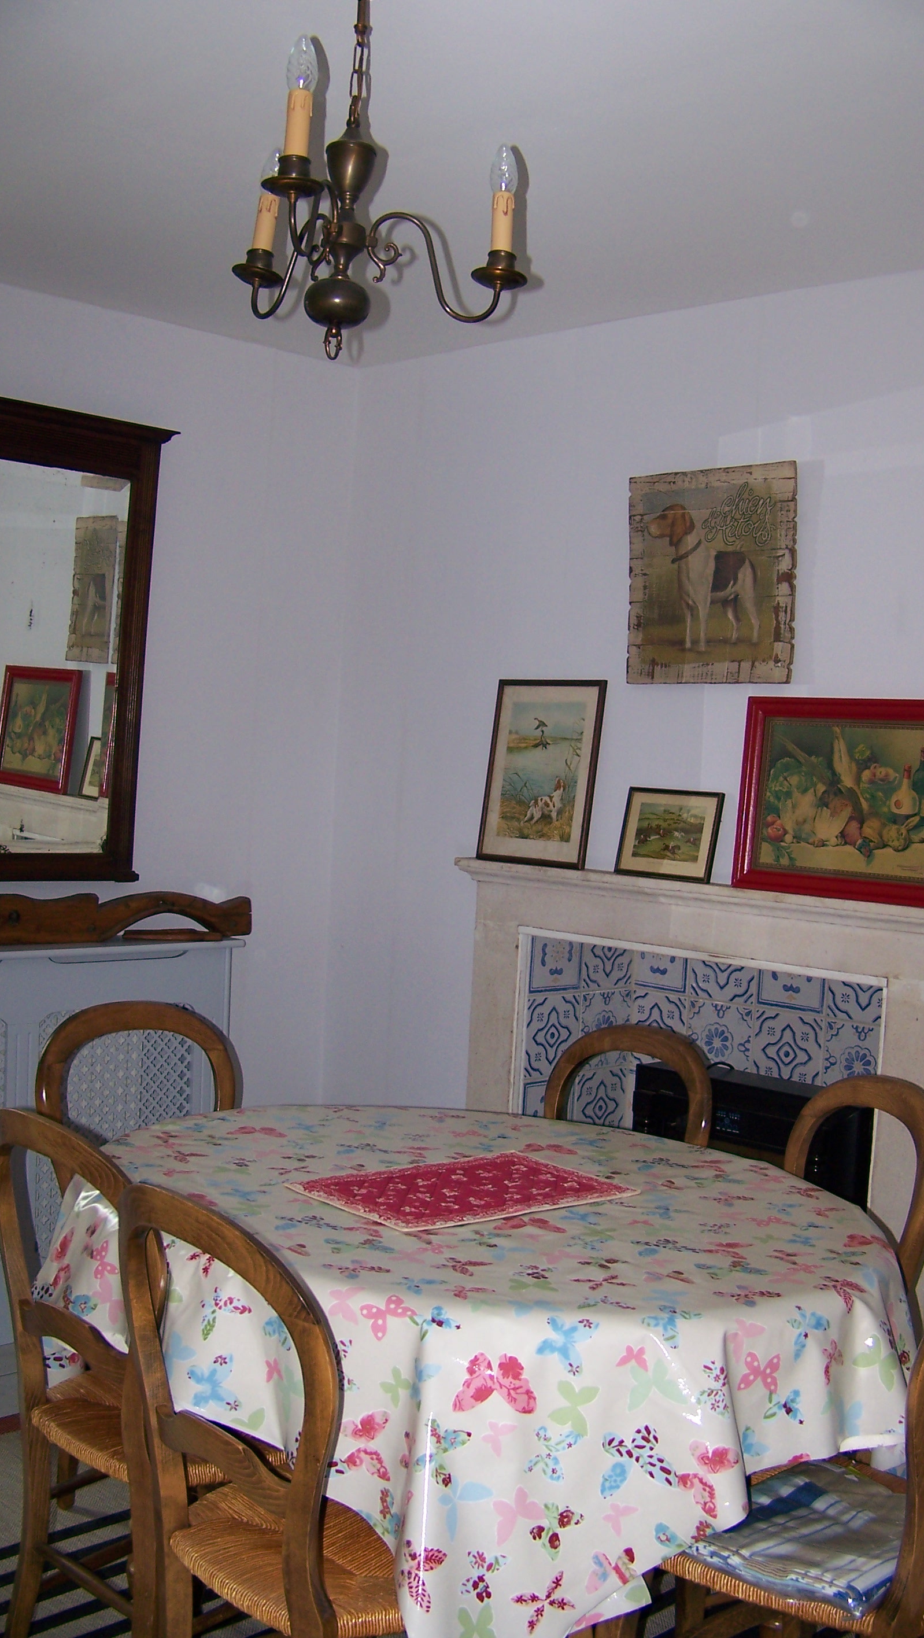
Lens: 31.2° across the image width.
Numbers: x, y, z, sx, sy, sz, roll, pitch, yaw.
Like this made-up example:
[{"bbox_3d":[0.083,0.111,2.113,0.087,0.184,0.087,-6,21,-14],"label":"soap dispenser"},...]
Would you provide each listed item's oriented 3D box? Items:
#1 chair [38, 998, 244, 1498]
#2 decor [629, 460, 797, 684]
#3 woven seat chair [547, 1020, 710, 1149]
[{"bbox_3d":[-0.475,0.812,2.981,0.470,0.890,0.450,5,3,44],"label":"chair"},{"bbox_3d":[0.551,-0.541,3.705,0.440,0.475,0.030,5,3,43],"label":"decor"},{"bbox_3d":[0.145,0.844,3.053,0.470,0.890,0.450,2,3,-38],"label":"woven seat chair"}]

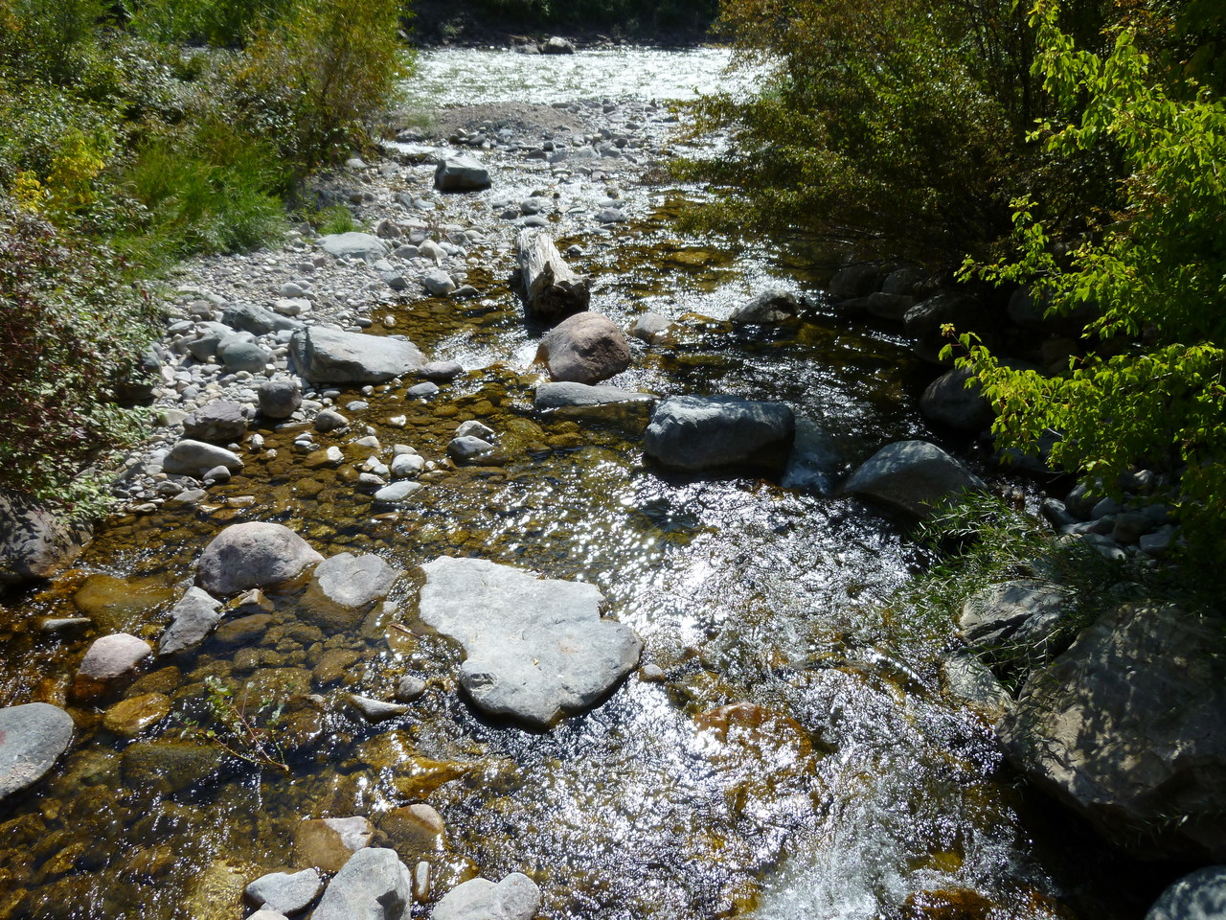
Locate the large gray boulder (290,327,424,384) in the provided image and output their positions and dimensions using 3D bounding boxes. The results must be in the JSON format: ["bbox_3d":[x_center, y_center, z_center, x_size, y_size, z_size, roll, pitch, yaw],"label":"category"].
[{"bbox_3d":[-2.358,-0.968,8.187,1.189,0.393,0.713,-9,30,-15],"label":"large gray boulder"}]

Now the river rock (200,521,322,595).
[{"bbox_3d":[-2.110,0.590,5.313,0.717,0.339,0.538,0,29,0],"label":"river rock"}]

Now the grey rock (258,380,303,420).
[{"bbox_3d":[-2.781,-0.501,7.402,0.349,0.300,0.297,-11,31,-20],"label":"grey rock"}]

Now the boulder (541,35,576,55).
[{"bbox_3d":[-2.500,-18.795,40.130,1.559,0.816,1.169,-2,29,-3],"label":"boulder"}]

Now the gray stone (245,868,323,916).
[{"bbox_3d":[-1.290,1.687,3.476,0.300,0.140,0.200,-6,29,-10],"label":"gray stone"}]

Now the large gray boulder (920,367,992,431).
[{"bbox_3d":[2.763,-0.481,7.080,0.620,0.500,0.540,0,29,0],"label":"large gray boulder"}]

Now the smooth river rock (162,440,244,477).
[{"bbox_3d":[-2.911,-0.012,6.283,0.583,0.216,0.321,6,29,10],"label":"smooth river rock"}]

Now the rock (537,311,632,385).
[{"bbox_3d":[-0.262,-0.996,7.979,0.840,0.630,0.780,0,29,0],"label":"rock"}]

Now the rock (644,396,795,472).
[{"bbox_3d":[0.792,-0.198,6.586,1.121,0.511,0.617,-2,29,-4],"label":"rock"}]

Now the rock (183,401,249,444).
[{"bbox_3d":[-3.182,-0.305,7.085,0.470,0.263,0.352,-14,32,-23],"label":"rock"}]

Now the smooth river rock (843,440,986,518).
[{"bbox_3d":[2.183,0.109,6.410,0.967,0.375,0.628,11,31,19],"label":"smooth river rock"}]

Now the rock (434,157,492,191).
[{"bbox_3d":[-2.512,-4.754,14.755,0.941,0.575,0.706,6,29,10],"label":"rock"}]

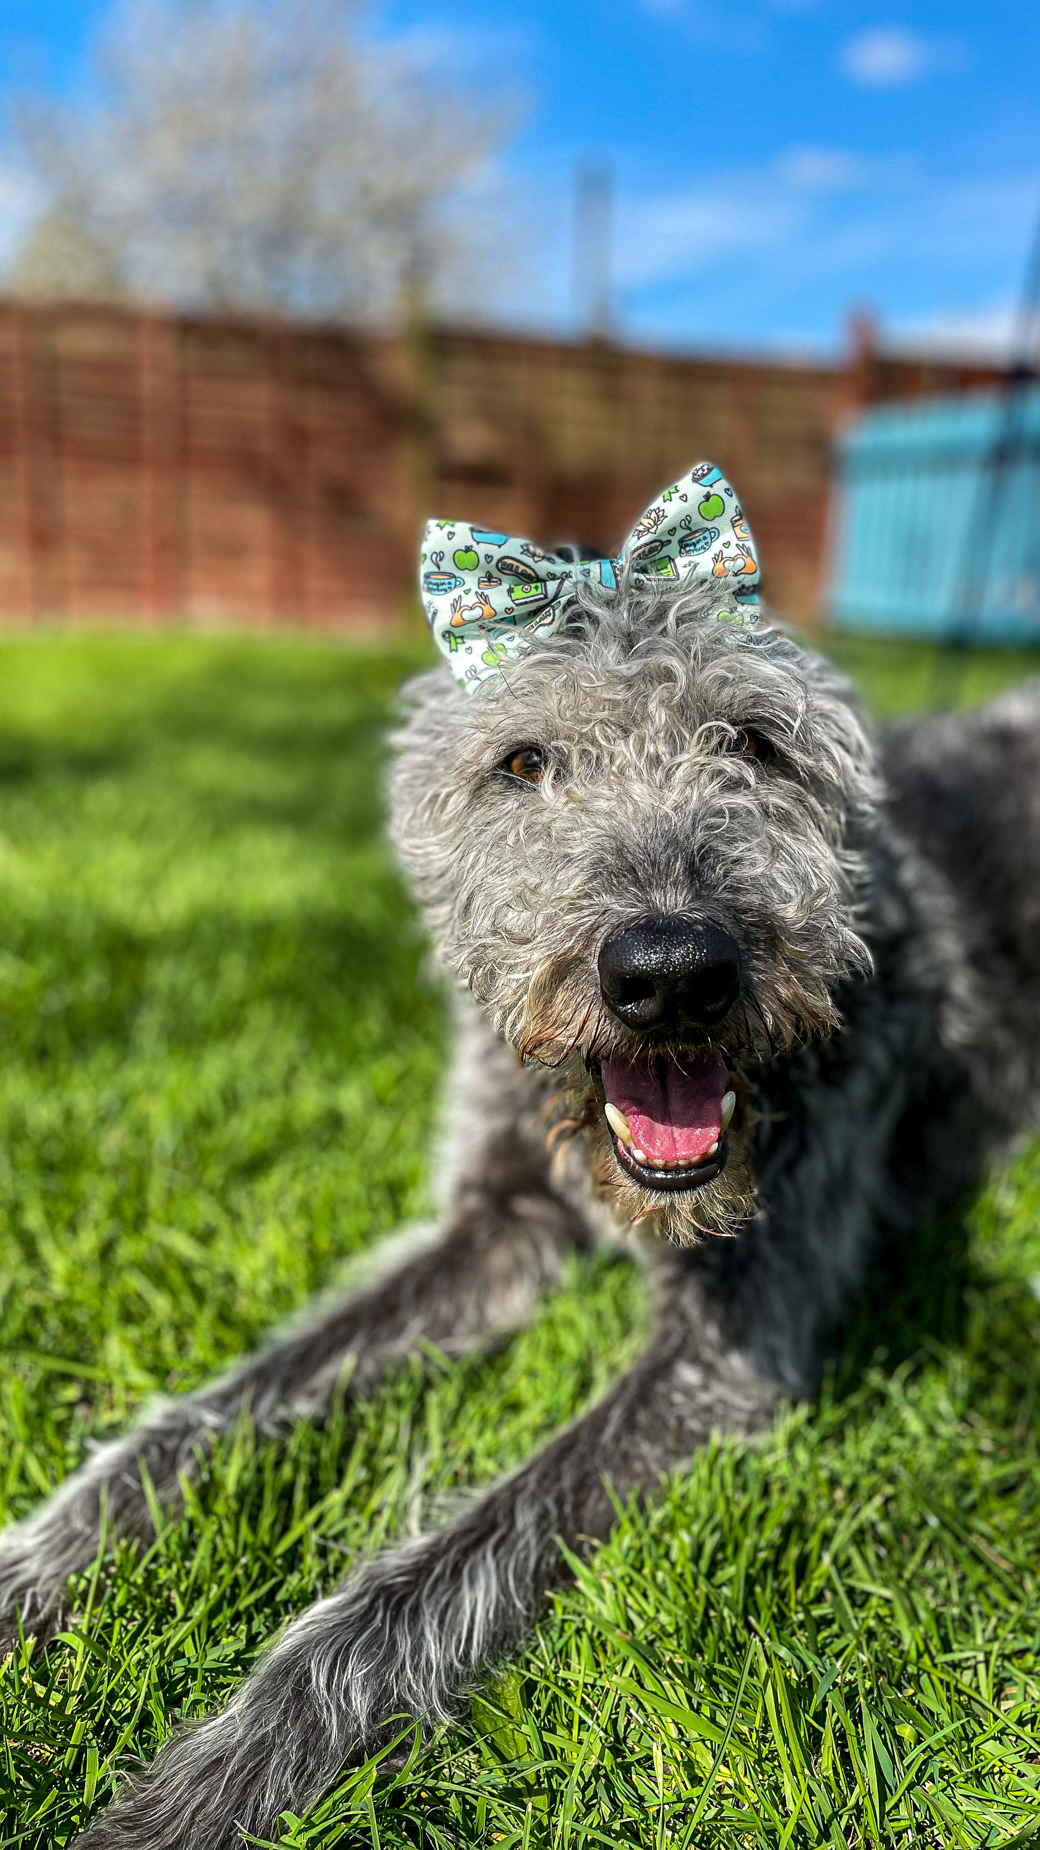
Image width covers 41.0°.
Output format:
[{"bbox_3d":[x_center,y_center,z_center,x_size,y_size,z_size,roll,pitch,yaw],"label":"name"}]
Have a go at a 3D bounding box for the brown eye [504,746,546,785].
[{"bbox_3d":[0.002,-0.065,0.565,0.017,0.015,0.012,-2,16,7],"label":"brown eye"}]

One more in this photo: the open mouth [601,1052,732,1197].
[{"bbox_3d":[0.055,0.074,0.530,0.049,0.045,0.050,-4,16,1],"label":"open mouth"}]

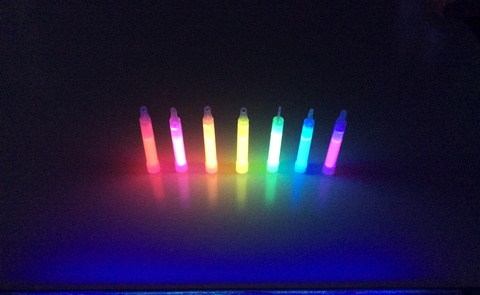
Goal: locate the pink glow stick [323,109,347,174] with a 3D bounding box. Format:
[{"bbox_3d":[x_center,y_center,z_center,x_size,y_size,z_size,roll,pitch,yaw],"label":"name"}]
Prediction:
[{"bbox_3d":[0.112,-0.006,0.519,0.013,0.103,0.013,2,47,0],"label":"pink glow stick"}]

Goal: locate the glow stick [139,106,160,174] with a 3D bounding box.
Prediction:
[{"bbox_3d":[-0.107,-0.009,0.516,0.013,0.103,0.013,2,47,0],"label":"glow stick"}]

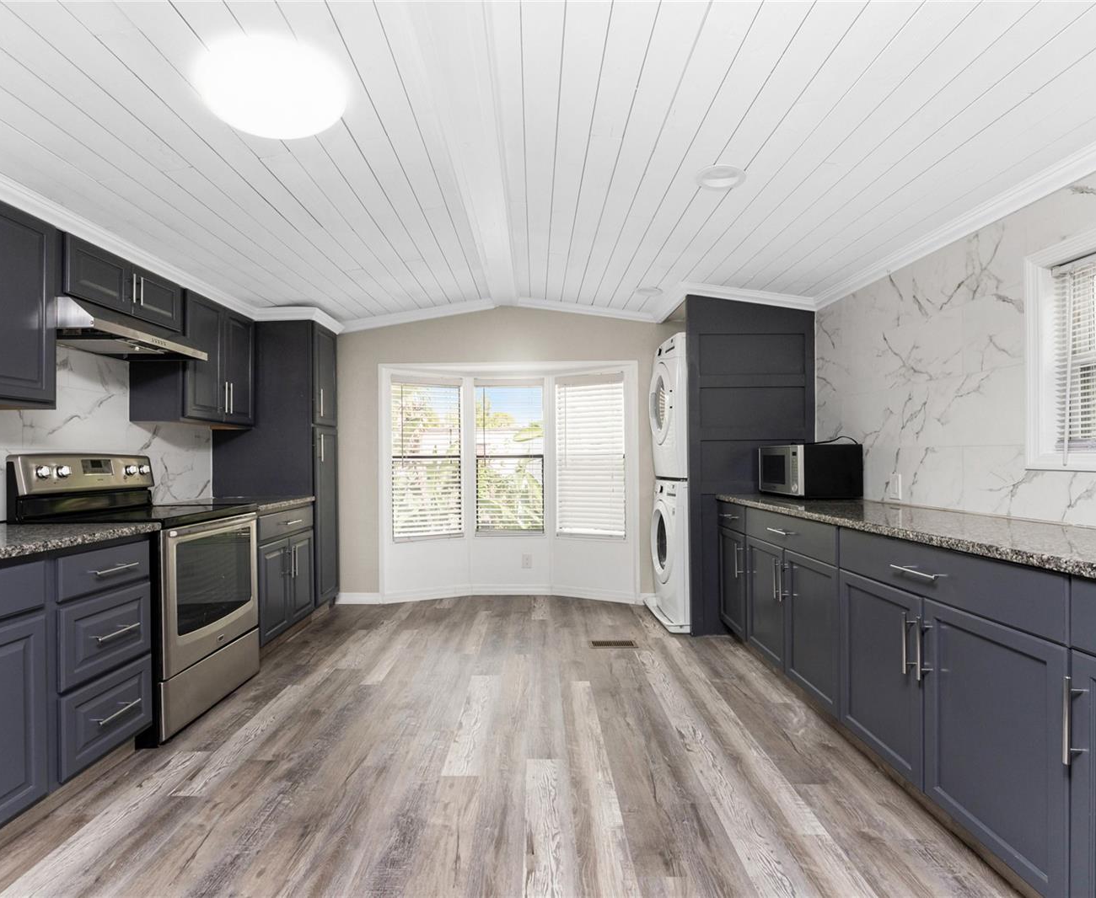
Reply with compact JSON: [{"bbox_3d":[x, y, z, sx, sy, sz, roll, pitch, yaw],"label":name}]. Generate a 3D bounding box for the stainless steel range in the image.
[{"bbox_3d":[-1.900,0.619,2.492,0.670,1.195,0.735,0,-1,-1],"label":"stainless steel range"}]

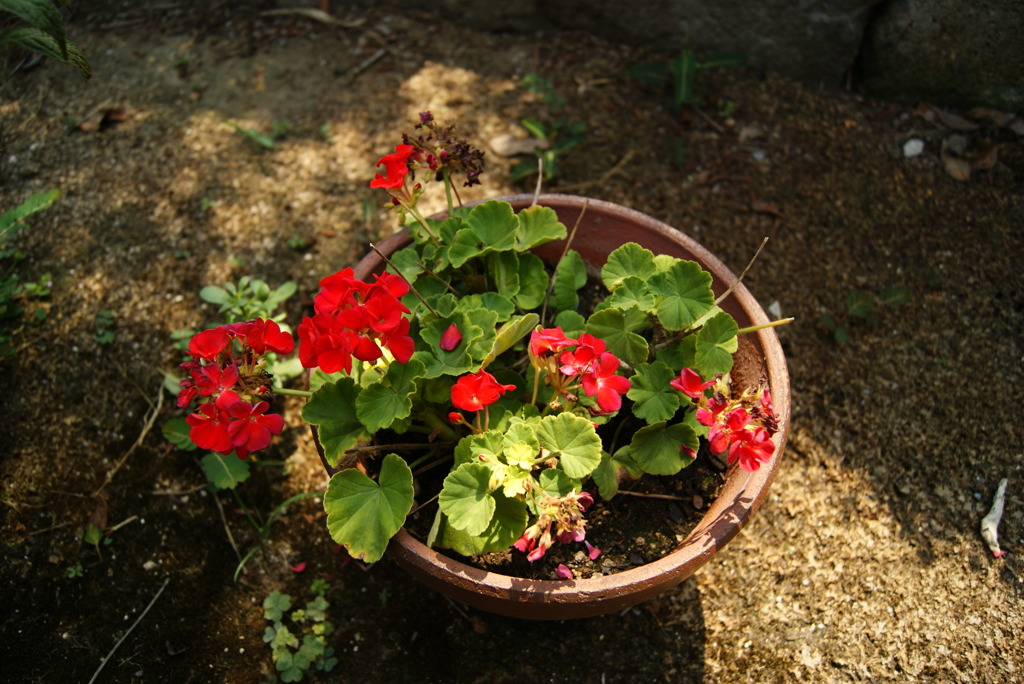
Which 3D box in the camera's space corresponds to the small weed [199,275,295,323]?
[{"bbox_3d":[-0.258,-0.036,0.750,0.090,0.042,0.058,3,53,0],"label":"small weed"}]

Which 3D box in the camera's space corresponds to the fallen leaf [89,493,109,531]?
[{"bbox_3d":[-0.376,0.155,0.698,0.011,0.007,0.035,6,52,3],"label":"fallen leaf"}]

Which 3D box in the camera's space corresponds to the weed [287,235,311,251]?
[{"bbox_3d":[-0.266,-0.124,0.956,0.030,0.013,0.016,4,53,0],"label":"weed"}]

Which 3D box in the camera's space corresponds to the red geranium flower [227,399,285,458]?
[{"bbox_3d":[-0.189,0.064,0.568,0.041,0.041,0.019,-1,15,-6],"label":"red geranium flower"}]

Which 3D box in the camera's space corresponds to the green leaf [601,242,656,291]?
[{"bbox_3d":[0.096,-0.062,0.634,0.042,0.012,0.038,-5,68,-3],"label":"green leaf"}]

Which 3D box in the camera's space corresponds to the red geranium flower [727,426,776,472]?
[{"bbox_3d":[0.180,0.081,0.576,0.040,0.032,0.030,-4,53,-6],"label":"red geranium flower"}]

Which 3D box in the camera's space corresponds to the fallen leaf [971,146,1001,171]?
[{"bbox_3d":[0.681,-0.264,1.105,0.043,0.016,0.035,4,53,0],"label":"fallen leaf"}]

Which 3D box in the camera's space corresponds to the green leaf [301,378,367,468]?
[{"bbox_3d":[-0.131,0.060,0.565,0.044,0.019,0.059,1,81,20],"label":"green leaf"}]

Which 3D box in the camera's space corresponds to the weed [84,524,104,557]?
[{"bbox_3d":[-0.359,0.171,0.661,0.015,0.012,0.028,-8,55,-8],"label":"weed"}]

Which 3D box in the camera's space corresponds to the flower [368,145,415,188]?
[{"bbox_3d":[-0.095,-0.139,0.608,0.031,0.030,0.032,-25,58,-19],"label":"flower"}]

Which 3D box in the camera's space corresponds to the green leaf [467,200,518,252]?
[{"bbox_3d":[-0.018,-0.103,0.692,0.055,0.040,0.036,4,53,0],"label":"green leaf"}]

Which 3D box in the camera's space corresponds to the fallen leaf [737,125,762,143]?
[{"bbox_3d":[0.311,-0.273,1.006,0.033,0.012,0.026,-8,55,-8],"label":"fallen leaf"}]

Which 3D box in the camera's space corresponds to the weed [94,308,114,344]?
[{"bbox_3d":[-0.458,-0.018,0.864,0.022,0.017,0.039,4,53,0],"label":"weed"}]

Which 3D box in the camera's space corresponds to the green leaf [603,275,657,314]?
[{"bbox_3d":[0.094,-0.038,0.619,0.042,0.012,0.034,-5,68,-3],"label":"green leaf"}]

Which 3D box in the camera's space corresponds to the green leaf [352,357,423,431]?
[{"bbox_3d":[-0.086,0.037,0.535,0.044,0.015,0.047,5,76,8],"label":"green leaf"}]

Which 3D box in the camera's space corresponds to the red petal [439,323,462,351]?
[{"bbox_3d":[-0.046,-0.004,0.574,0.015,0.006,0.020,20,71,7],"label":"red petal"}]

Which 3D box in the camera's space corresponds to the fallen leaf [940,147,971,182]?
[{"bbox_3d":[0.530,-0.212,0.918,0.037,0.015,0.042,2,53,0],"label":"fallen leaf"}]

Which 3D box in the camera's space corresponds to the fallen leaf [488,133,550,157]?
[{"bbox_3d":[0.008,-0.239,0.928,0.074,0.013,0.034,2,53,0],"label":"fallen leaf"}]

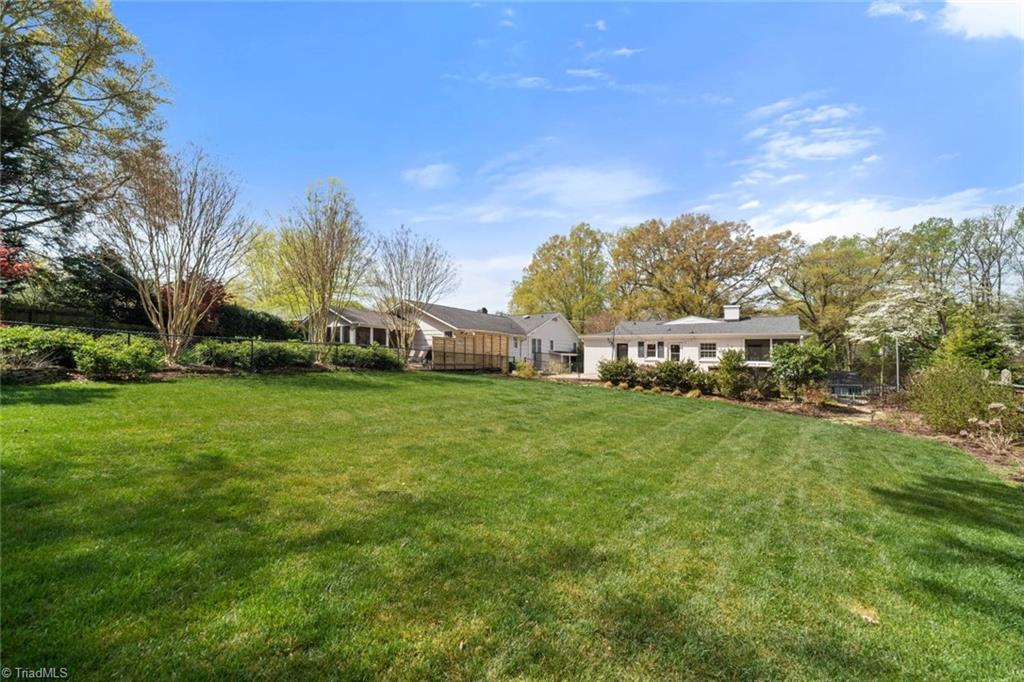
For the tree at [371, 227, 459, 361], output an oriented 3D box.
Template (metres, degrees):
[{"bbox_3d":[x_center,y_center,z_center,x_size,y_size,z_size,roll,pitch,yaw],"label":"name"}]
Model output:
[{"bbox_3d":[-5.012,-2.392,20.700,4.400,7.124,4.400,0,-1,0],"label":"tree"}]

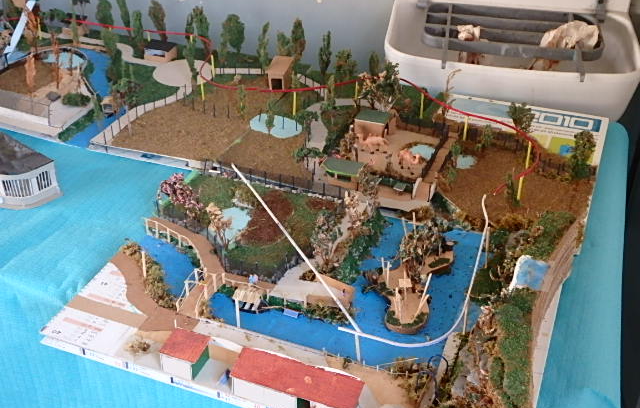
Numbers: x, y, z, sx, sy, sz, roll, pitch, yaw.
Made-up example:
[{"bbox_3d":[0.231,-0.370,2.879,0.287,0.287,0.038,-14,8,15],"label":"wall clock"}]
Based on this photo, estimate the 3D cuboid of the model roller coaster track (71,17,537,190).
[{"bbox_3d":[-0.091,-0.250,1.563,1.162,0.056,0.235,25,43,33],"label":"model roller coaster track"}]

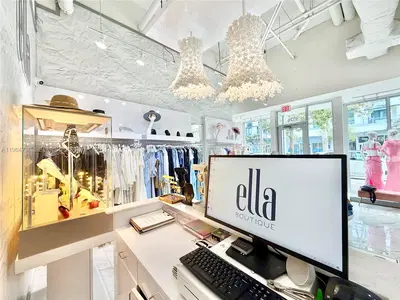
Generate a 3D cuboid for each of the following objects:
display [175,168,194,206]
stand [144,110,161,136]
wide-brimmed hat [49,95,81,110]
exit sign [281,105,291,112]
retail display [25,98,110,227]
[{"bbox_3d":[-0.119,0.280,1.240,0.130,0.290,0.130,0,0,-42],"label":"display"},{"bbox_3d":[-1.277,-0.712,4.350,0.400,0.690,0.270,0,0,-42],"label":"stand"},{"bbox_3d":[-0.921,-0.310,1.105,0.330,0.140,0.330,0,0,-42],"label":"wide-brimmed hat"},{"bbox_3d":[3.049,-1.464,5.750,0.060,0.210,0.320,0,0,-42],"label":"exit sign"},{"bbox_3d":[-0.905,0.090,1.140,0.425,0.650,0.430,0,0,-42],"label":"retail display"}]

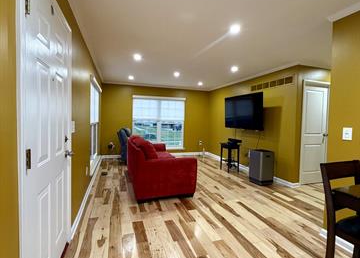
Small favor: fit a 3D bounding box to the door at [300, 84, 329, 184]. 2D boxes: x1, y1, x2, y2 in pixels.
[{"bbox_3d":[2.824,0.140,4.090,0.680,2.030,0.055,1,3,-18],"label":"door"}]

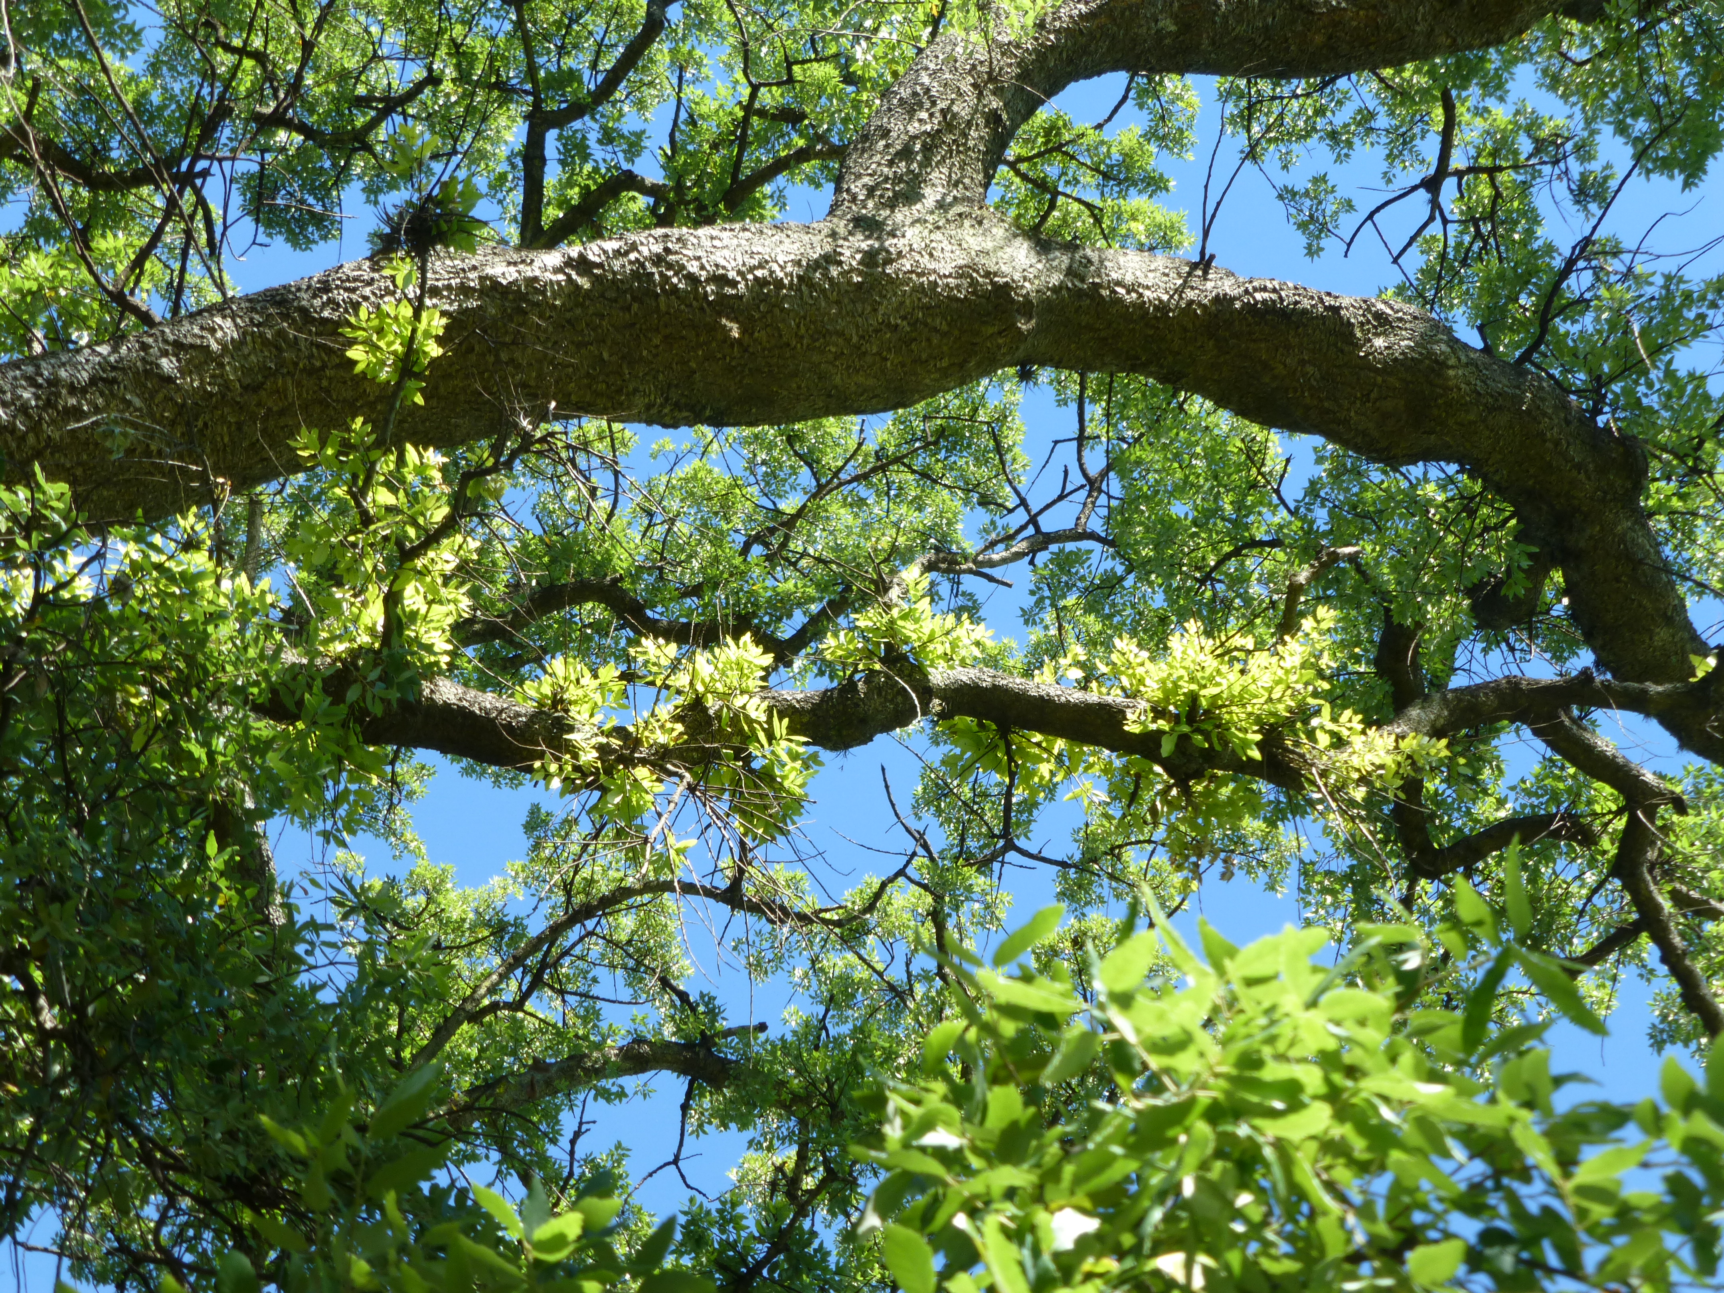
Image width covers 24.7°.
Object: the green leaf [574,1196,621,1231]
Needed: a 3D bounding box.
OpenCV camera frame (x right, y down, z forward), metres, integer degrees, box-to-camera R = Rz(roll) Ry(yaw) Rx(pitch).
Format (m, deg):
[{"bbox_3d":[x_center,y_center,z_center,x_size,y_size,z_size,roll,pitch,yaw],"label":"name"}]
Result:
[{"bbox_3d":[-0.182,0.389,2.700,0.037,0.023,0.020,-20,-6,-6],"label":"green leaf"}]

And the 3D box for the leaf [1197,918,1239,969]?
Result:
[{"bbox_3d":[0.245,0.209,2.700,0.020,0.051,0.020,-30,-6,2],"label":"leaf"}]

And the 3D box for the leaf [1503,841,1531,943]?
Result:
[{"bbox_3d":[0.500,0.186,3.000,0.021,0.078,0.014,-4,-14,1],"label":"leaf"}]

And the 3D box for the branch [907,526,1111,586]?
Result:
[{"bbox_3d":[0.401,-0.243,10.500,0.546,0.130,0.130,-9,-37,0],"label":"branch"}]

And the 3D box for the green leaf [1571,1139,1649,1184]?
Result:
[{"bbox_3d":[0.493,0.340,2.600,0.054,0.019,0.020,-25,-11,7],"label":"green leaf"}]

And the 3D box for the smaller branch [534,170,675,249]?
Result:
[{"bbox_3d":[-0.685,-1.156,10.500,0.411,0.150,0.122,-27,-83,0],"label":"smaller branch"}]

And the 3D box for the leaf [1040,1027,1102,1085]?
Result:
[{"bbox_3d":[0.143,0.283,2.700,0.050,0.025,0.020,-40,-7,-2],"label":"leaf"}]

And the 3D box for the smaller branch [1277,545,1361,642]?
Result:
[{"bbox_3d":[1.000,-0.116,8.600,0.082,0.100,0.256,38,-85,5],"label":"smaller branch"}]

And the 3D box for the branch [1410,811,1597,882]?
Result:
[{"bbox_3d":[1.550,0.483,9.500,0.452,0.130,0.130,-10,-37,0],"label":"branch"}]

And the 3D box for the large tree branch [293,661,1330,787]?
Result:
[{"bbox_3d":[-0.111,0.165,8.400,2.119,0.240,0.240,3,-37,0],"label":"large tree branch"}]

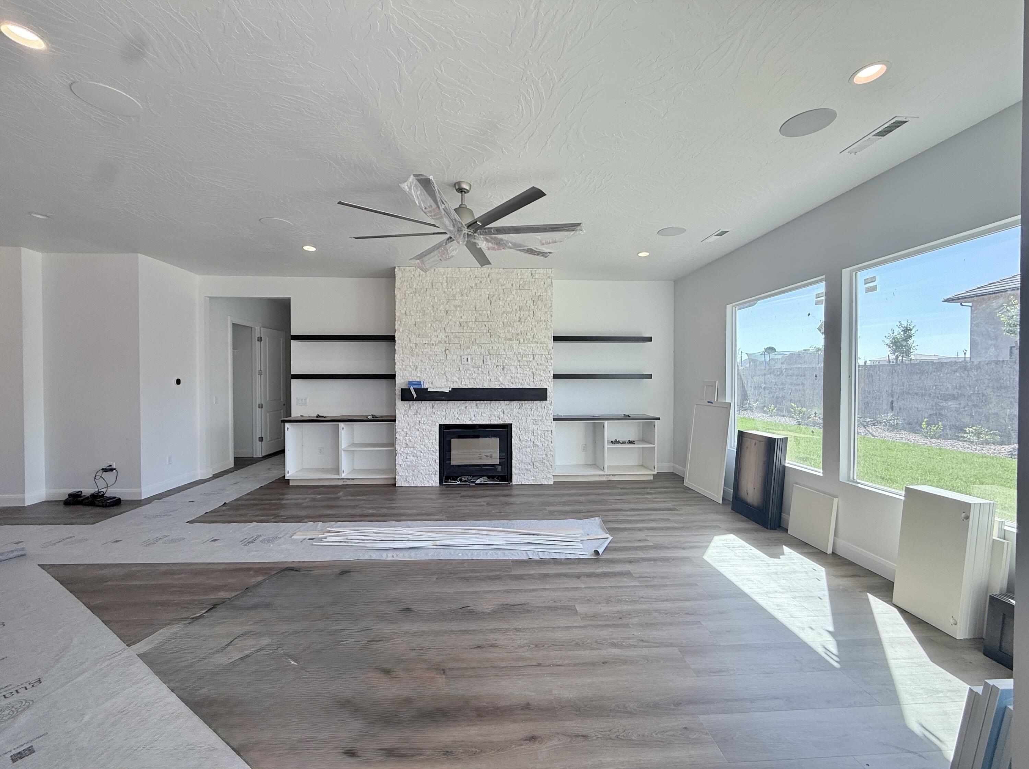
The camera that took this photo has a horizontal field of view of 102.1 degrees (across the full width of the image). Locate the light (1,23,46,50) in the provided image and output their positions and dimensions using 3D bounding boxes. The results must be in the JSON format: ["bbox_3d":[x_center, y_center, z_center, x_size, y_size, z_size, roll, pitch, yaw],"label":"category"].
[{"bbox_3d":[-2.218,-1.568,1.880,0.150,0.030,0.150,0,1,-3],"label":"light"}]

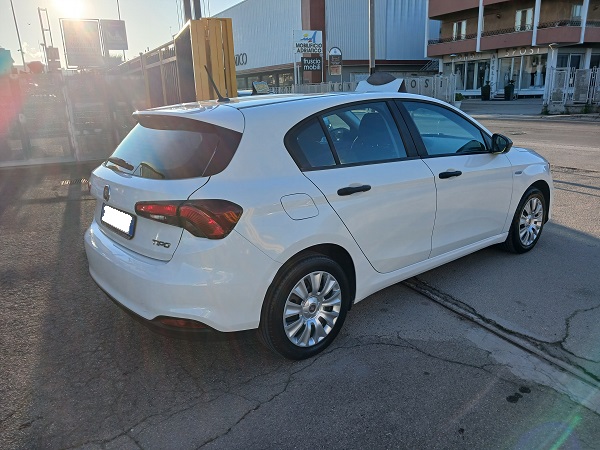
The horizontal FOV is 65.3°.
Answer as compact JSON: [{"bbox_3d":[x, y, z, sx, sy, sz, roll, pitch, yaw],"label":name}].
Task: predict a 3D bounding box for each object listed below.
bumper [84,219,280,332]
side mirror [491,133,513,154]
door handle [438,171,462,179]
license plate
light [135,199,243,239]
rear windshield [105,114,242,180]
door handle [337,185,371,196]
[{"bbox_3d":[-0.918,0.192,2.883,0.530,0.610,1.760,-14,19,-37],"label":"bumper"},{"bbox_3d":[1.490,-0.605,3.478,0.145,0.145,0.180,-14,19,-37],"label":"side mirror"},{"bbox_3d":[1.049,-0.353,3.248,0.255,0.045,0.047,-14,19,-37],"label":"door handle"},{"bbox_3d":[-1.063,-0.029,2.706,0.025,0.125,0.530,2,9,-41],"label":"license plate"},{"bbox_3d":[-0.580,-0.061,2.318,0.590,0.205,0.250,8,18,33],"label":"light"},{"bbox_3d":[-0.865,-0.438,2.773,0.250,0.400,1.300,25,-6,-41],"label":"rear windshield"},{"bbox_3d":[0.310,-0.198,2.659,0.255,0.045,0.047,-14,19,-37],"label":"door handle"}]

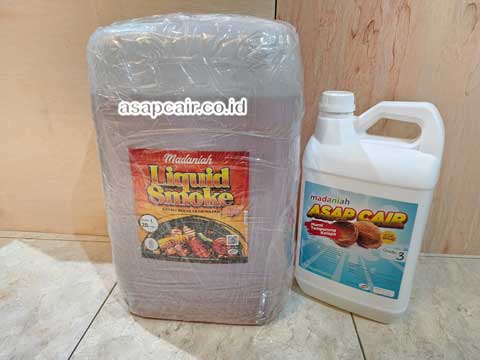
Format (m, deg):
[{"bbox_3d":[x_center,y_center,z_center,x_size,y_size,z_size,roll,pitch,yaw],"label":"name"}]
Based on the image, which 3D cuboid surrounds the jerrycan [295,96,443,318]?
[{"bbox_3d":[0.196,0.036,0.497,0.172,0.326,0.130,12,26,29],"label":"jerrycan"}]

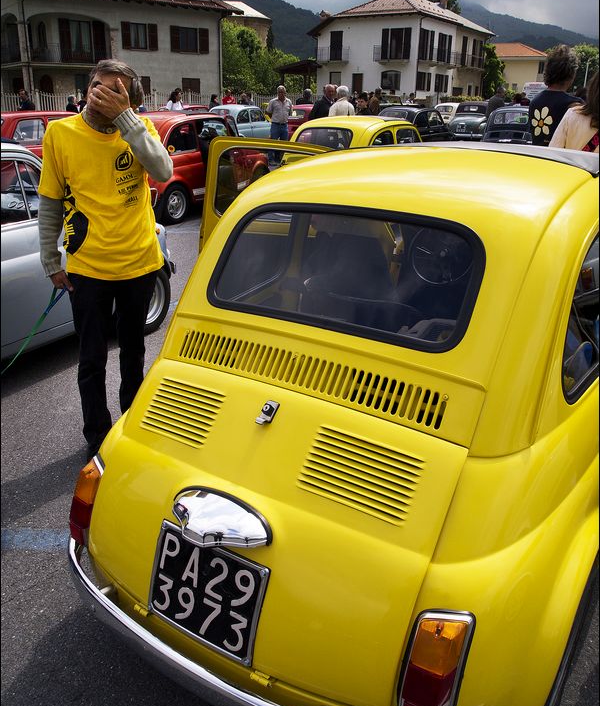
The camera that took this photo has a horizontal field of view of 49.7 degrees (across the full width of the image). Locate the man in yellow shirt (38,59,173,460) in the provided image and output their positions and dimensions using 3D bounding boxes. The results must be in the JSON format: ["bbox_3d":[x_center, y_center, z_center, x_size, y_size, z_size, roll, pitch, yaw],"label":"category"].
[{"bbox_3d":[-0.805,-0.322,2.659,0.550,1.630,0.400,-9,23,-23],"label":"man in yellow shirt"}]

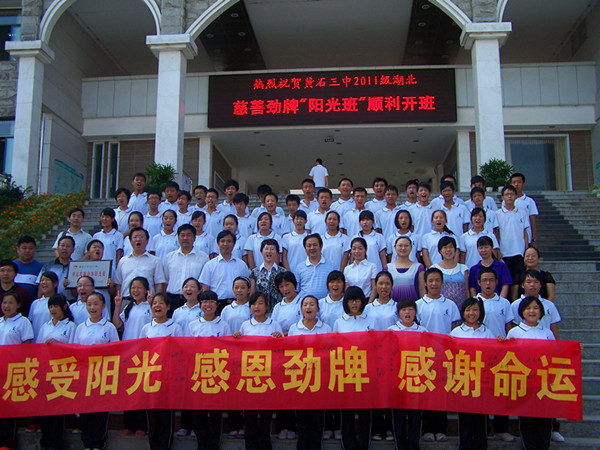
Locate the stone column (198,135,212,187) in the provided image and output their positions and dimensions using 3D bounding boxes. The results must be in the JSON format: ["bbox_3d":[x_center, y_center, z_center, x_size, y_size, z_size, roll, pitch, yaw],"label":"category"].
[{"bbox_3d":[-3.707,-1.646,25.603,0.497,3.601,0.497,-1,-9,5],"label":"stone column"}]

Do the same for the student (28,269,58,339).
[{"bbox_3d":[-2.551,1.244,6.539,0.440,1.576,0.280,-1,-9,6],"label":"student"}]

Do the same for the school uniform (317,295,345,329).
[{"bbox_3d":[0.335,0.988,6.455,0.440,0.640,0.270,-1,-7,4],"label":"school uniform"}]

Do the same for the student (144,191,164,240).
[{"bbox_3d":[-1.965,0.372,8.791,0.460,1.688,0.290,0,-7,-3],"label":"student"}]

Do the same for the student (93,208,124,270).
[{"bbox_3d":[-2.449,0.584,8.281,0.440,1.600,0.280,1,-7,-4],"label":"student"}]

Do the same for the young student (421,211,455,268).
[{"bbox_3d":[1.714,0.592,7.978,0.450,1.559,0.280,-1,-9,7],"label":"young student"}]

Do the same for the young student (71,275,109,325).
[{"bbox_3d":[-2.108,1.263,6.497,0.440,1.529,0.280,0,-9,2],"label":"young student"}]

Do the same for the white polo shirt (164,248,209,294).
[{"bbox_3d":[-1.307,0.532,7.620,0.520,0.570,0.270,0,-7,-2],"label":"white polo shirt"}]

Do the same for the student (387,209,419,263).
[{"bbox_3d":[1.241,0.621,7.733,0.440,1.614,0.270,-1,-6,7],"label":"student"}]

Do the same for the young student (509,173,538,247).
[{"bbox_3d":[3.032,0.105,8.957,0.470,1.638,0.300,-1,-7,11],"label":"young student"}]

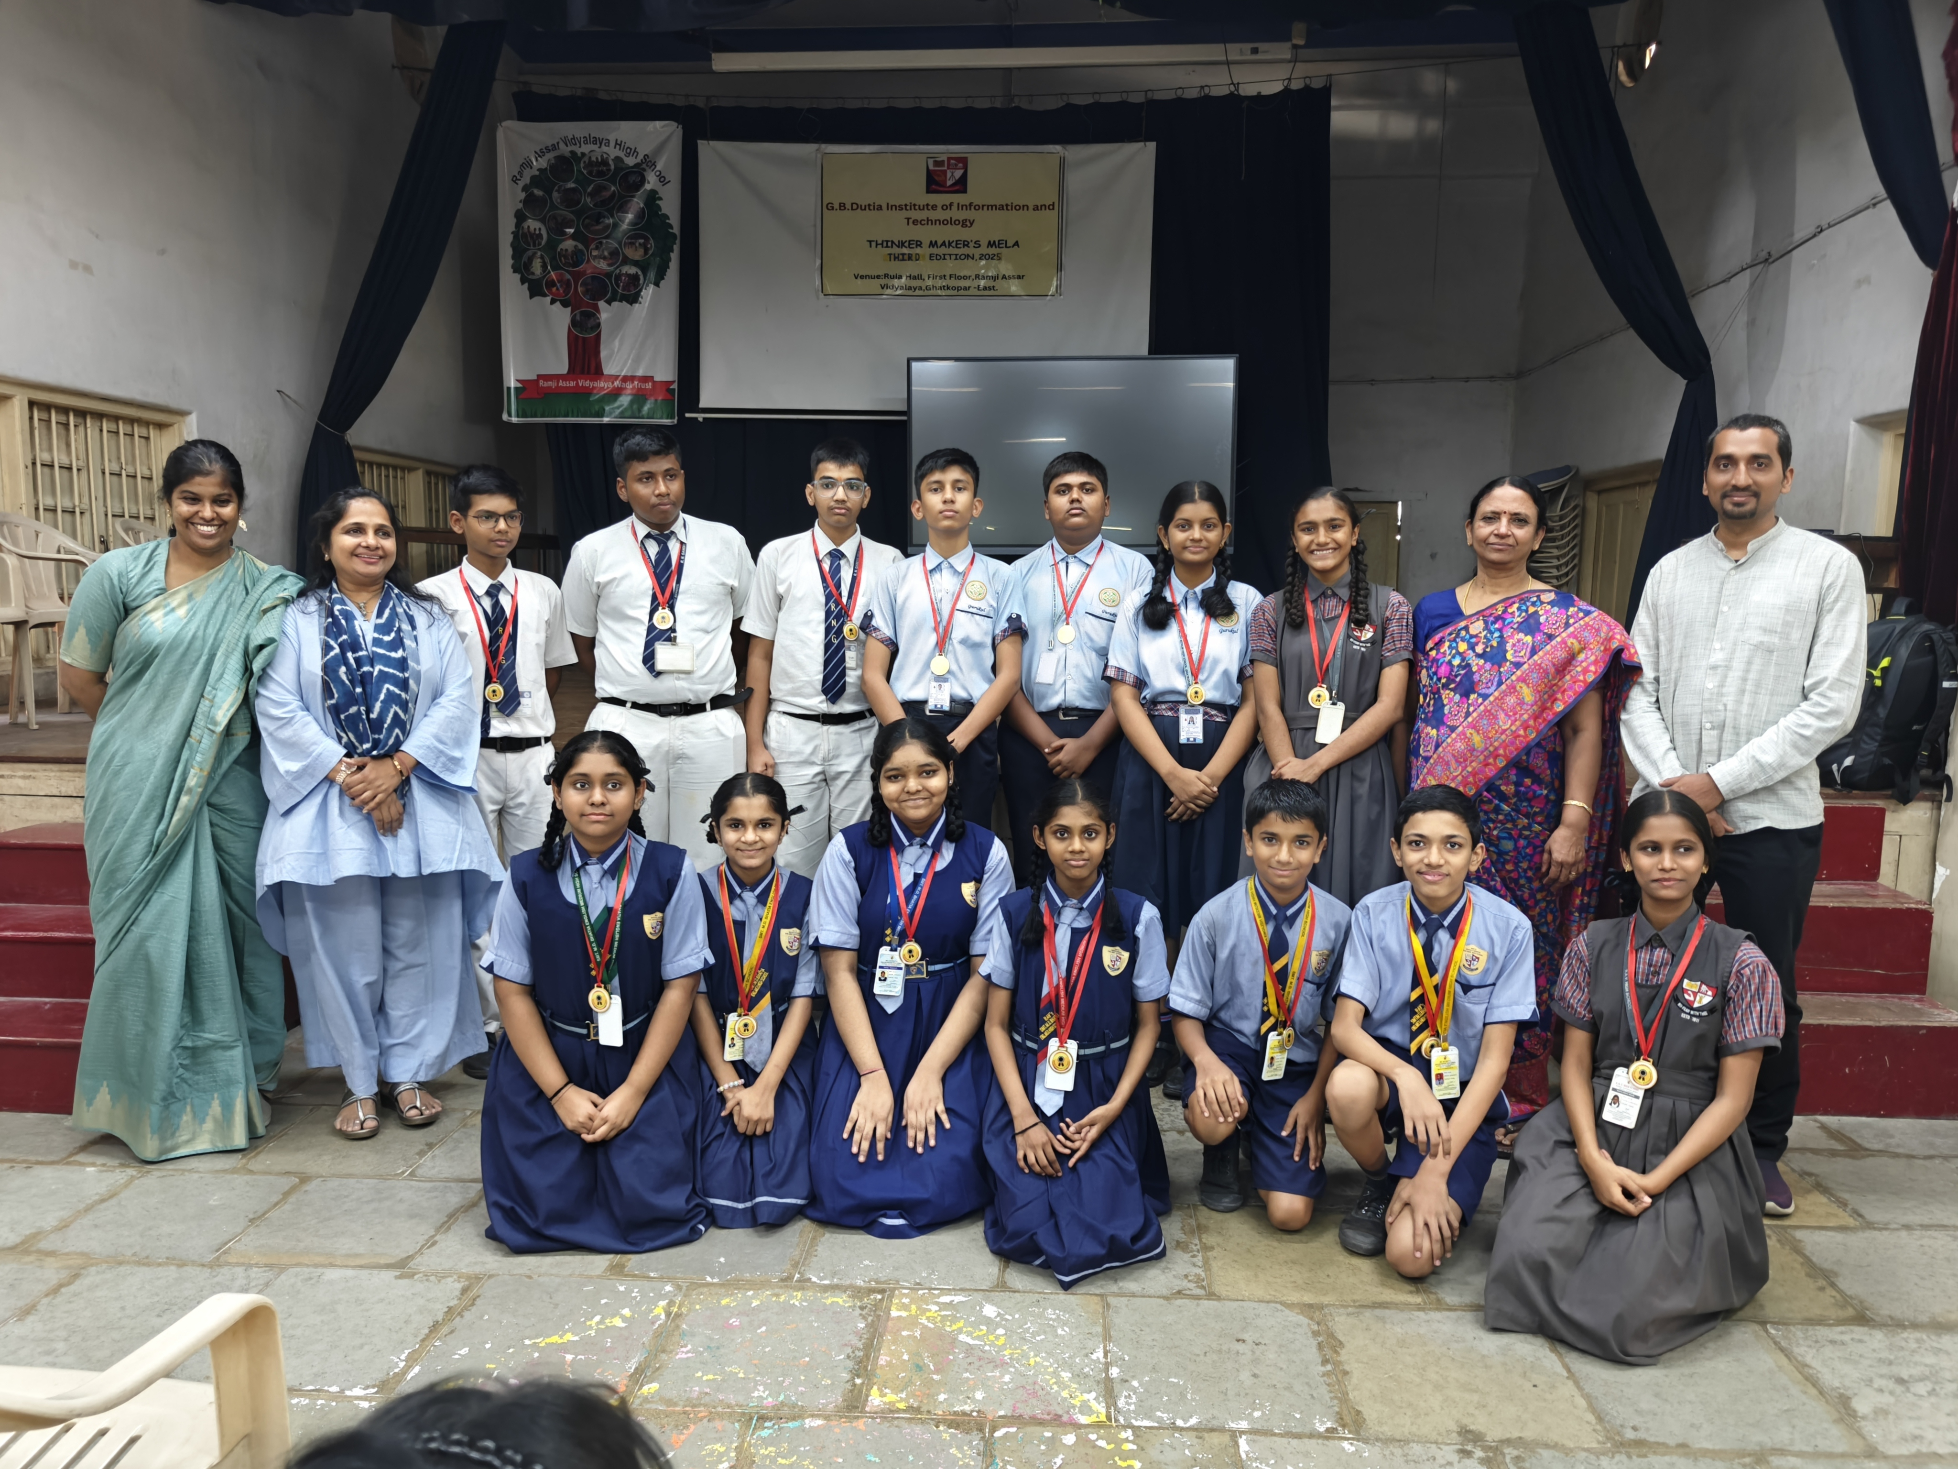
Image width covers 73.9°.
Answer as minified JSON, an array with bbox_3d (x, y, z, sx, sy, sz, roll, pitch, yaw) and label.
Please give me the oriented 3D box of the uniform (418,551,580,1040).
[{"bbox_3d":[-1.263,0.198,3.459,0.400,1.310,0.250,-3,9,-22],"label":"uniform"}]

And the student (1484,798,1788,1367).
[{"bbox_3d":[1.245,0.576,2.476,0.470,0.939,0.560,4,8,26],"label":"student"}]

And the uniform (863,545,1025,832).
[{"bbox_3d":[-0.085,0.175,3.437,0.430,1.330,0.270,0,8,2],"label":"uniform"}]

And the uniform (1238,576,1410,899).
[{"bbox_3d":[0.880,0.045,3.318,0.430,0.910,0.280,1,8,12],"label":"uniform"}]

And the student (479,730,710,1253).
[{"bbox_3d":[-0.821,0.493,2.808,0.460,1.005,0.580,-2,8,-15],"label":"student"}]

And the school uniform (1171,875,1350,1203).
[{"bbox_3d":[0.609,0.613,2.832,0.400,0.640,0.420,1,8,12],"label":"school uniform"}]

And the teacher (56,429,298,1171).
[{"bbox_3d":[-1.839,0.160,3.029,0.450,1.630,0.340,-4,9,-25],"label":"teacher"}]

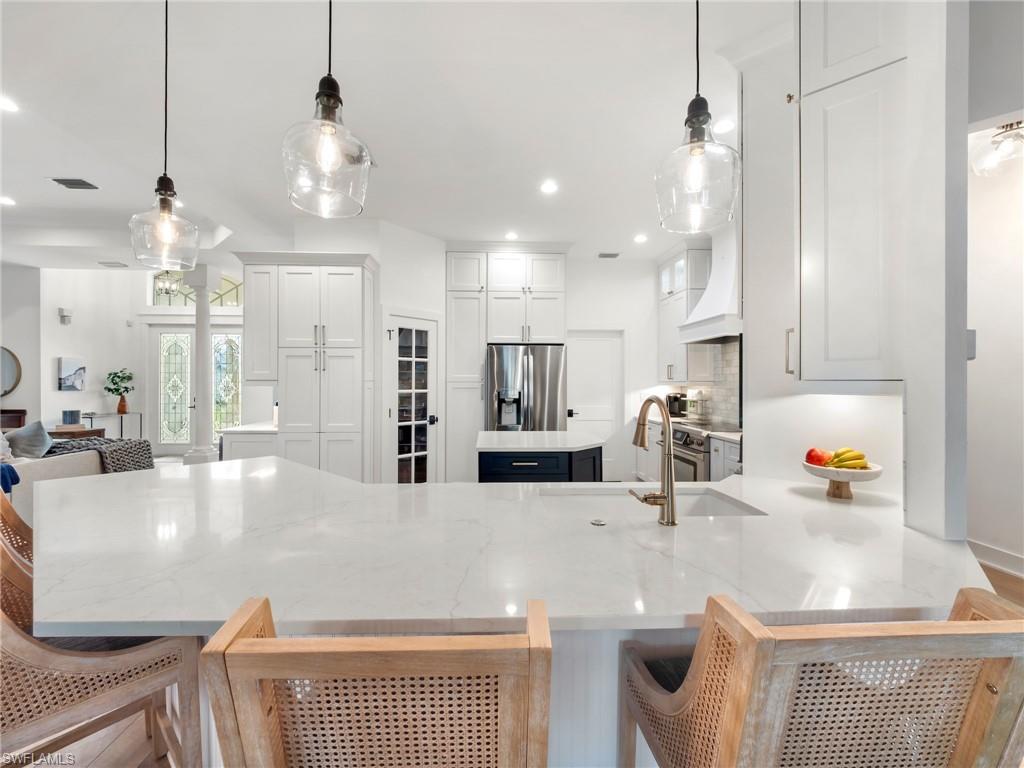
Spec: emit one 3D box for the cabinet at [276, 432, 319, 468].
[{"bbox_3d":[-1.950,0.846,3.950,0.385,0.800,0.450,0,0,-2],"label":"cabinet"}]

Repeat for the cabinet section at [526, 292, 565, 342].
[{"bbox_3d":[0.376,-0.793,5.220,0.470,0.597,0.580,0,0,-2],"label":"cabinet section"}]

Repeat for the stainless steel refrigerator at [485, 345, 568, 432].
[{"bbox_3d":[0.165,0.437,5.060,0.910,1.780,0.740,0,0,-2],"label":"stainless steel refrigerator"}]

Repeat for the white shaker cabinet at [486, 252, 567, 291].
[{"bbox_3d":[0.151,-1.298,5.100,0.915,0.460,0.600,0,0,-2],"label":"white shaker cabinet"}]

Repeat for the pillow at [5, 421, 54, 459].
[{"bbox_3d":[-4.140,0.490,3.580,0.400,0.400,0.160,2,-7,-18],"label":"pillow"}]

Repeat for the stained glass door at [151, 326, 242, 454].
[{"bbox_3d":[-5.690,0.126,7.580,1.850,2.380,0.090,0,0,-2],"label":"stained glass door"}]

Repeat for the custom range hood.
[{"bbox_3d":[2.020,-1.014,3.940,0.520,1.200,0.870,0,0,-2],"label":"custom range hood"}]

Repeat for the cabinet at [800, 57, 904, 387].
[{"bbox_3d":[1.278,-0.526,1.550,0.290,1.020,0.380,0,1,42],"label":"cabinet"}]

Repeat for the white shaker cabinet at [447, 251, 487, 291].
[{"bbox_3d":[-0.533,-1.298,5.080,0.460,0.460,0.600,0,0,-2],"label":"white shaker cabinet"}]

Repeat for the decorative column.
[{"bbox_3d":[-4.470,-0.186,6.020,0.340,3.020,0.340,0,0,-2],"label":"decorative column"}]

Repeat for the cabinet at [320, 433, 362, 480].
[{"bbox_3d":[-1.550,0.846,3.960,0.385,0.800,0.450,0,0,-2],"label":"cabinet"}]

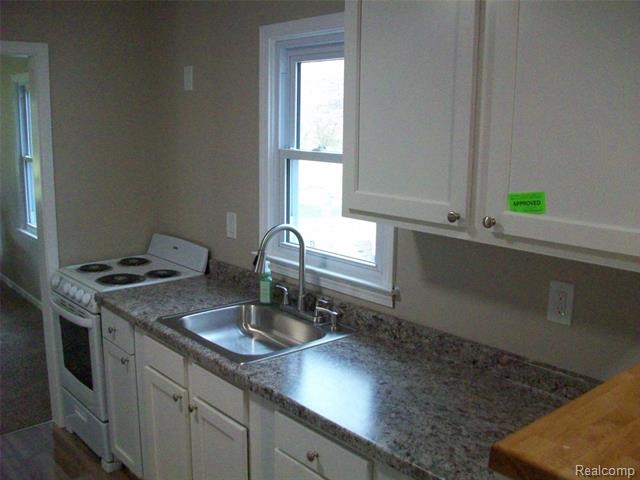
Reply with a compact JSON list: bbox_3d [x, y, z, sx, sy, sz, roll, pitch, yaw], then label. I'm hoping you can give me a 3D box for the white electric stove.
[{"bbox_3d":[-1.030,0.556,3.415,0.655,1.055,0.610,-9,14,-40],"label":"white electric stove"}]

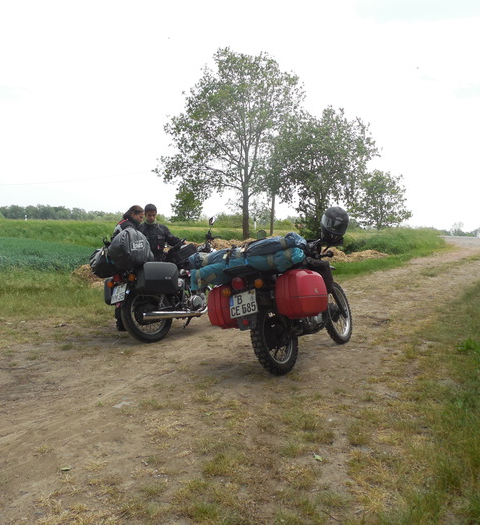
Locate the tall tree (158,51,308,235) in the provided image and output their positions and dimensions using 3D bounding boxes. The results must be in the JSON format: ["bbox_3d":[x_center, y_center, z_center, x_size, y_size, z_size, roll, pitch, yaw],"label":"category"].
[{"bbox_3d":[-0.665,-7.565,32.000,9.500,12.220,9.020,1,5,0],"label":"tall tree"}]

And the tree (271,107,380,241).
[{"bbox_3d":[5.516,-5.908,33.000,7.050,8.550,6.700,1,5,0],"label":"tree"}]

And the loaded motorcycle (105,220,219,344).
[{"bbox_3d":[-0.710,0.155,6.080,0.920,1.380,2.220,5,7,39],"label":"loaded motorcycle"}]

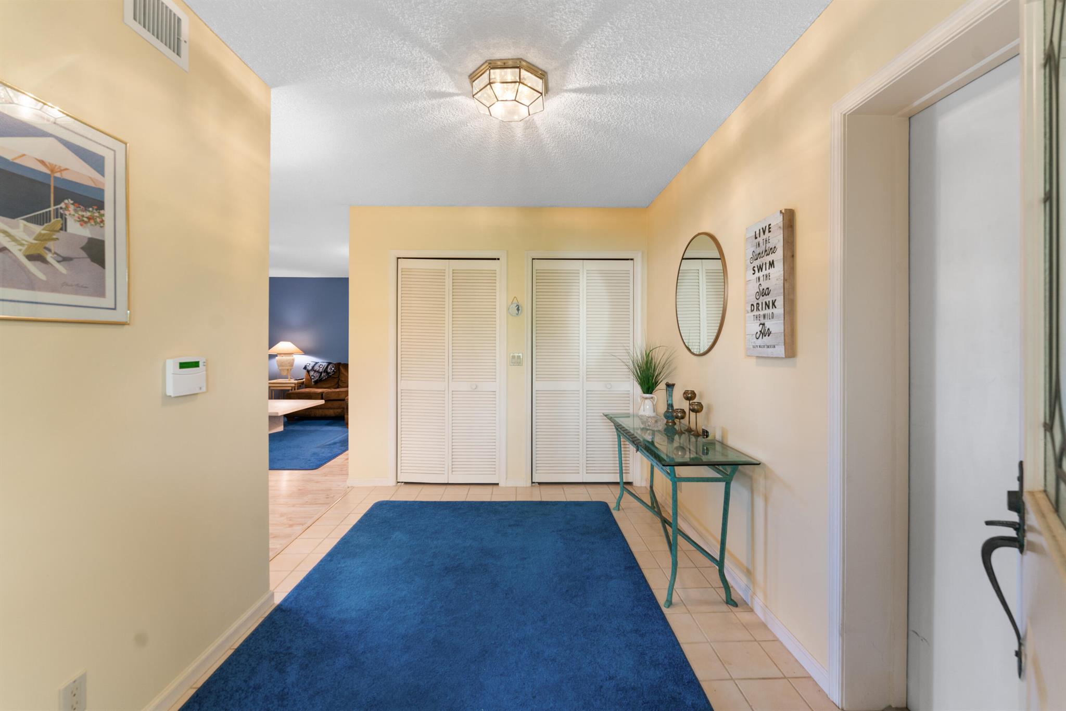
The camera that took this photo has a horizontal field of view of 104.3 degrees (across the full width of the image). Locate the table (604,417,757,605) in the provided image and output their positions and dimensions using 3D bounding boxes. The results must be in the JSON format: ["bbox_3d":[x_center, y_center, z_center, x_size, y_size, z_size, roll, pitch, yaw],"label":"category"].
[{"bbox_3d":[0.773,0.817,2.530,0.428,0.709,1.416,0,1,-1],"label":"table"}]

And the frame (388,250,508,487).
[{"bbox_3d":[-0.735,0.122,3.638,1.026,2.060,0.080,0,1,-1],"label":"frame"}]

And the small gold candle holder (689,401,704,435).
[{"bbox_3d":[0.994,0.384,2.515,0.078,0.203,0.078,0,2,-1],"label":"small gold candle holder"}]

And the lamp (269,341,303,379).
[{"bbox_3d":[-4.242,0.083,7.109,0.580,0.640,0.580,0,2,-1],"label":"lamp"}]

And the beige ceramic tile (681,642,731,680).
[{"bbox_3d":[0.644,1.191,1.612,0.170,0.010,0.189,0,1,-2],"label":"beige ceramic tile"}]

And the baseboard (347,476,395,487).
[{"bbox_3d":[-1.434,1.103,3.623,0.383,0.090,0.016,0,1,-1],"label":"baseboard"}]

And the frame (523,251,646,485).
[{"bbox_3d":[0.447,0.125,3.655,1.044,2.069,0.080,0,1,-1],"label":"frame"}]

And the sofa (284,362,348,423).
[{"bbox_3d":[-3.119,0.618,7.219,1.900,0.900,0.950,0,2,-1],"label":"sofa"}]

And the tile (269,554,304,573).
[{"bbox_3d":[-1.446,1.203,2.403,0.198,0.010,0.198,0,2,-1],"label":"tile"}]

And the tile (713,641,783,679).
[{"bbox_3d":[0.833,1.191,1.620,0.196,0.010,0.189,0,1,-2],"label":"tile"}]

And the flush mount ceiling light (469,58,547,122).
[{"bbox_3d":[-0.118,-1.198,1.935,0.360,0.120,0.360,0,2,-1],"label":"flush mount ceiling light"}]

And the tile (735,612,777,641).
[{"bbox_3d":[1.005,1.223,1.871,0.105,0.010,0.197,0,2,-1],"label":"tile"}]

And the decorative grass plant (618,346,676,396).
[{"bbox_3d":[0.836,0.100,3.025,0.390,0.360,0.340,0,1,-1],"label":"decorative grass plant"}]

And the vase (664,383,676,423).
[{"bbox_3d":[0.929,0.321,2.804,0.085,0.275,0.085,0,1,-1],"label":"vase"}]

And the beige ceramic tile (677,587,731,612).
[{"bbox_3d":[0.843,1.217,2.061,0.198,0.010,0.198,0,2,-1],"label":"beige ceramic tile"}]

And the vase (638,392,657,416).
[{"bbox_3d":[0.838,0.369,3.024,0.137,0.170,0.105,0,1,-1],"label":"vase"}]

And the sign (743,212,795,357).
[{"bbox_3d":[1.050,-0.295,1.845,0.045,0.600,0.290,0,2,-1],"label":"sign"}]

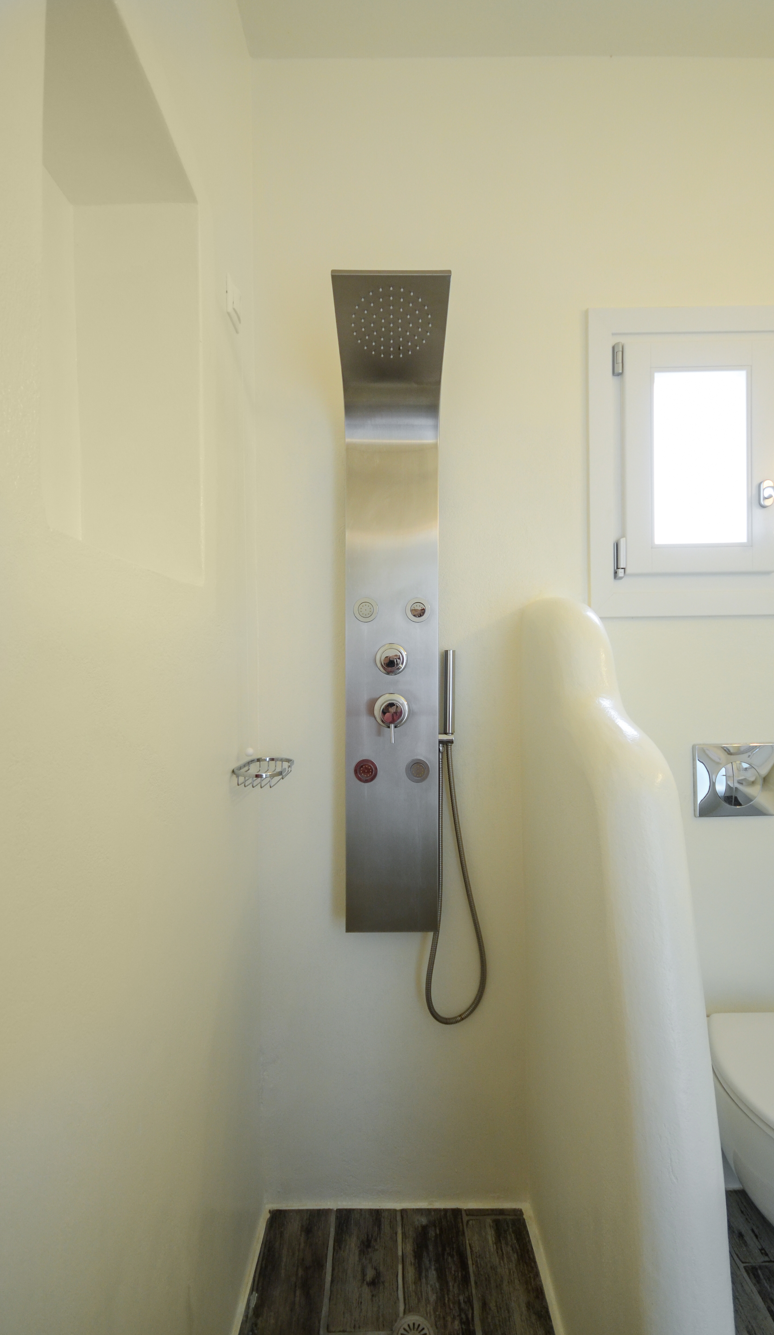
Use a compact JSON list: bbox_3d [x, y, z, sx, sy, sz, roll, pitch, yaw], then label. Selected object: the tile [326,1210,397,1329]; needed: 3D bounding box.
[{"bbox_3d":[-0.048,1.316,1.219,0.147,0.010,0.250,0,1,0],"label":"tile"}]

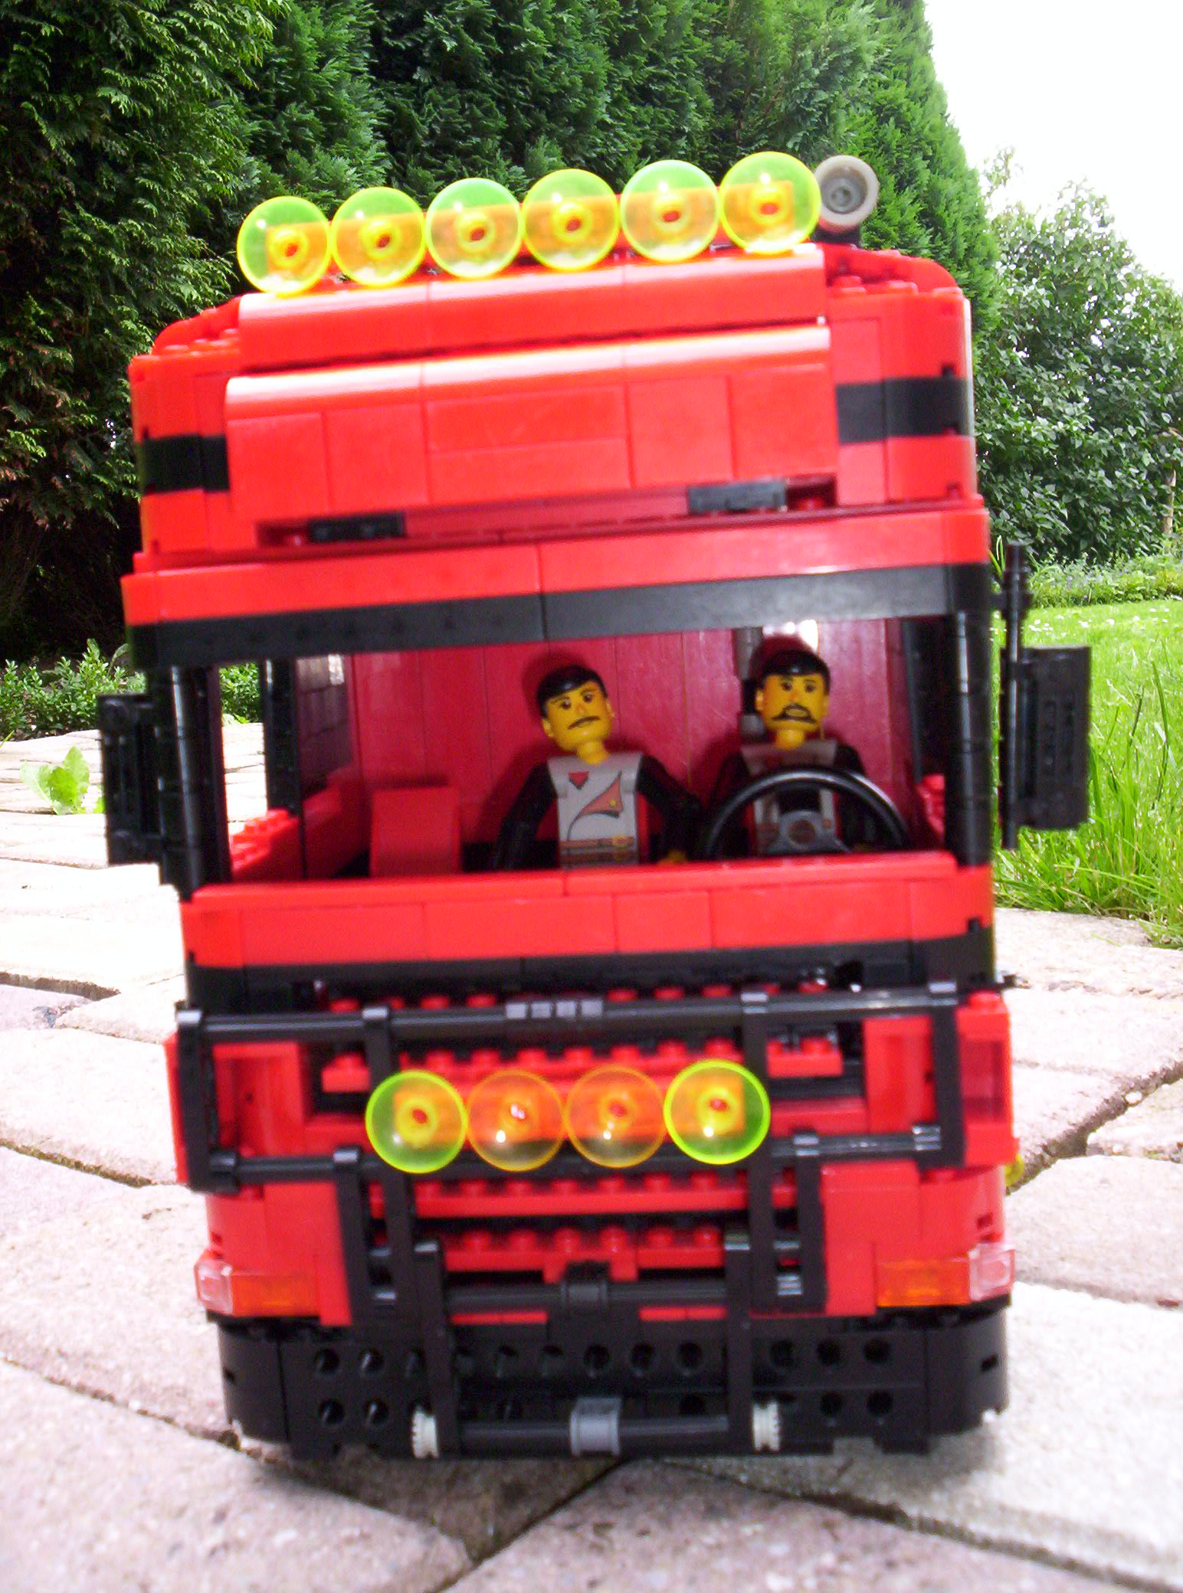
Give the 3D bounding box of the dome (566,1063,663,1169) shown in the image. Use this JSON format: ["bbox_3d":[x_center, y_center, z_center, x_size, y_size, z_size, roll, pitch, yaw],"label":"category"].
[{"bbox_3d":[0.004,0.050,0.271,0.016,0.016,0.006,-3,6,6],"label":"dome"}]

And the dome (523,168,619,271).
[{"bbox_3d":[-0.003,-0.094,0.279,0.016,0.016,0.006,-3,6,6],"label":"dome"}]

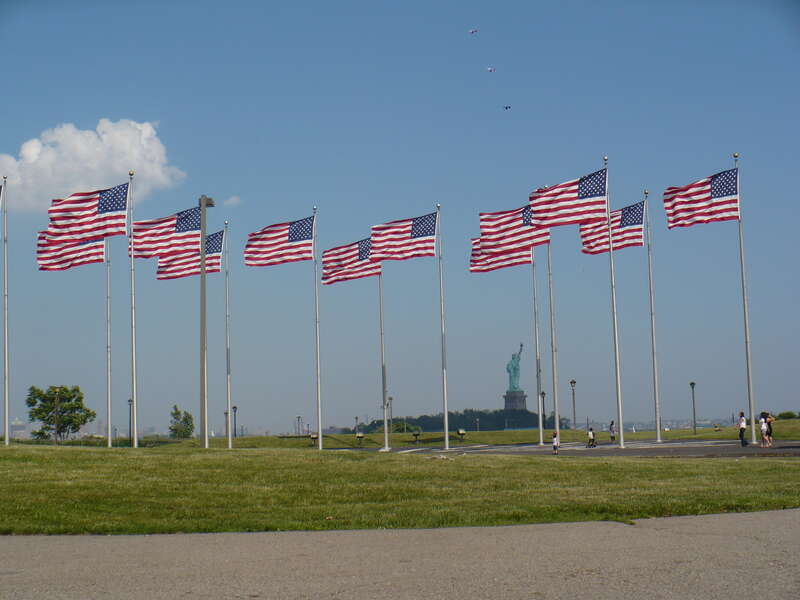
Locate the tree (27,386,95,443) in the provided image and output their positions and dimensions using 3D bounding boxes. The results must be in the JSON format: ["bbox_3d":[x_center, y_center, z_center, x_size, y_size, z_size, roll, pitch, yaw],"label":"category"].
[{"bbox_3d":[-25.679,8.907,94.673,5.000,4.987,4.800,-2,-6,0],"label":"tree"}]

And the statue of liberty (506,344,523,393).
[{"bbox_3d":[107.812,63.281,1170.000,14.000,46.000,12.000,-7,-7,38],"label":"statue of liberty"}]

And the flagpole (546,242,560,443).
[{"bbox_3d":[9.143,0.921,75.101,0.250,15.600,0.250,-2,-6,0],"label":"flagpole"}]

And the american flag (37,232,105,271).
[{"bbox_3d":[-20.565,-3.507,78.034,4.250,3.410,0.500,-1,-6,-7],"label":"american flag"}]

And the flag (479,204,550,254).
[{"bbox_3d":[6.976,-4.519,75.446,4.320,3.560,0.500,-1,-6,-7],"label":"flag"}]

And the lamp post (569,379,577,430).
[{"bbox_3d":[13.099,8.231,93.603,0.450,4.500,0.450,-2,-6,0],"label":"lamp post"}]

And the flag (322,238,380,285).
[{"bbox_3d":[-3.523,-2.887,91.208,4.400,3.400,0.800,-3,-6,12],"label":"flag"}]

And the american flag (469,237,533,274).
[{"bbox_3d":[6.861,-3.592,84.568,4.360,3.520,0.500,-1,-6,-7],"label":"american flag"}]

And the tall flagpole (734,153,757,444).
[{"bbox_3d":[17.866,-0.143,64.597,0.280,15.200,0.280,-2,-6,0],"label":"tall flagpole"}]

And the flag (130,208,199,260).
[{"bbox_3d":[-14.818,-4.284,79.200,4.600,3.200,0.800,-3,-6,12],"label":"flag"}]

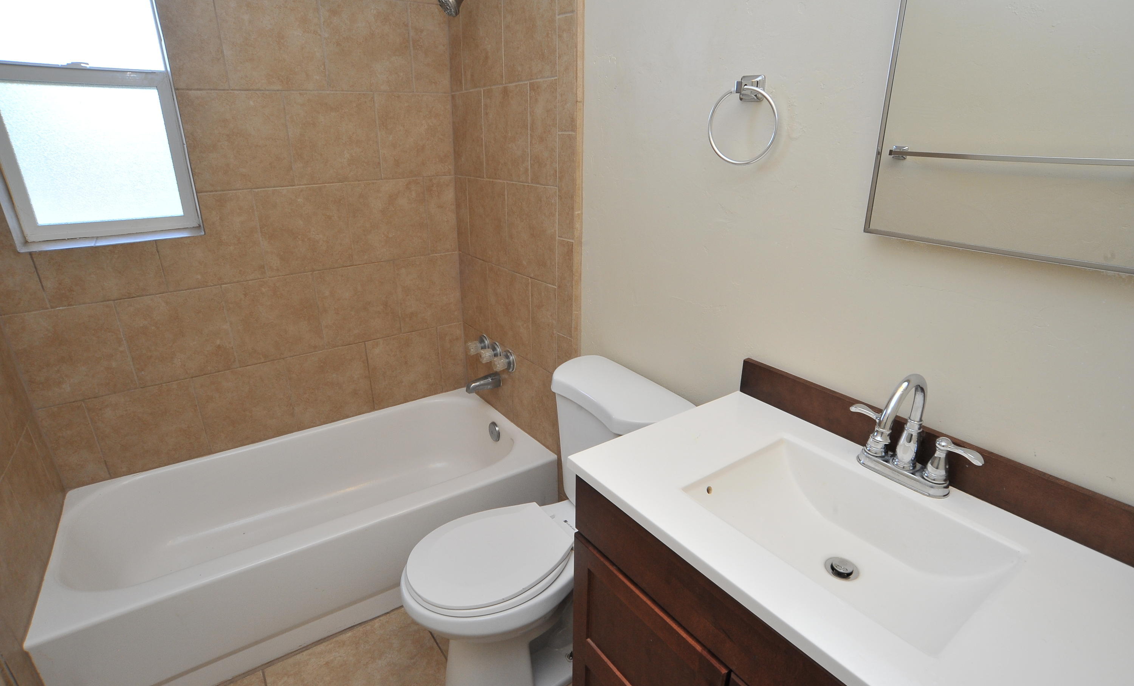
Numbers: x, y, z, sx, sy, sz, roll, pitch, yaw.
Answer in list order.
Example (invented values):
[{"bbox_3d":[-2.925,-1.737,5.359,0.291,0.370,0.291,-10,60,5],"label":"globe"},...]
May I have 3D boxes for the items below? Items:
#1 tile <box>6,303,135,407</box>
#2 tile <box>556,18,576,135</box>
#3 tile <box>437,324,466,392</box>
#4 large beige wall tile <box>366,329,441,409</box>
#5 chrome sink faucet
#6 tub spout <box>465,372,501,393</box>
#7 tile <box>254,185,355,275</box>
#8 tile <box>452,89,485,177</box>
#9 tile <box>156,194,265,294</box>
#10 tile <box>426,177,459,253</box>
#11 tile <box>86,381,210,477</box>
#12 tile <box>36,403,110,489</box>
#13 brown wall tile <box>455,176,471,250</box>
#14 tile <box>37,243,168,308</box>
[{"bbox_3d":[-1.510,0.033,1.738,0.275,0.305,0.010,-14,24,-33],"label":"tile"},{"bbox_3d":[0.000,-0.742,1.571,0.010,0.303,0.084,-14,24,-33],"label":"tile"},{"bbox_3d":[-0.505,0.056,2.536,0.125,0.319,0.010,-15,26,-33],"label":"tile"},{"bbox_3d":[-0.681,0.100,2.419,0.299,0.312,0.010,-15,26,-33],"label":"large beige wall tile"},{"bbox_3d":[0.555,0.145,0.940,0.139,0.207,0.222,-15,26,-33],"label":"chrome sink faucet"},{"bbox_3d":[-0.338,0.161,2.303,0.153,0.059,0.056,-15,26,-33],"label":"tub spout"},{"bbox_3d":[-0.929,-0.404,2.025,0.304,0.304,0.010,-14,25,-33],"label":"tile"},{"bbox_3d":[-0.368,-0.774,2.116,0.010,0.306,0.267,-14,24,-33],"label":"tile"},{"bbox_3d":[-1.168,-0.340,1.851,0.305,0.308,0.010,-14,24,-33],"label":"tile"},{"bbox_3d":[-0.509,-0.510,2.304,0.125,0.304,0.010,-14,25,-33],"label":"tile"},{"bbox_3d":[-1.412,0.283,1.932,0.299,0.291,0.010,-15,26,-33],"label":"tile"},{"bbox_3d":[-1.569,0.327,1.806,0.124,0.298,0.010,-14,24,-33],"label":"tile"},{"bbox_3d":[-0.417,-0.506,2.293,0.010,0.304,0.115,-14,25,-33],"label":"brown wall tile"},{"bbox_3d":[-1.417,-0.216,1.737,0.299,0.168,0.010,-15,26,-33],"label":"tile"}]

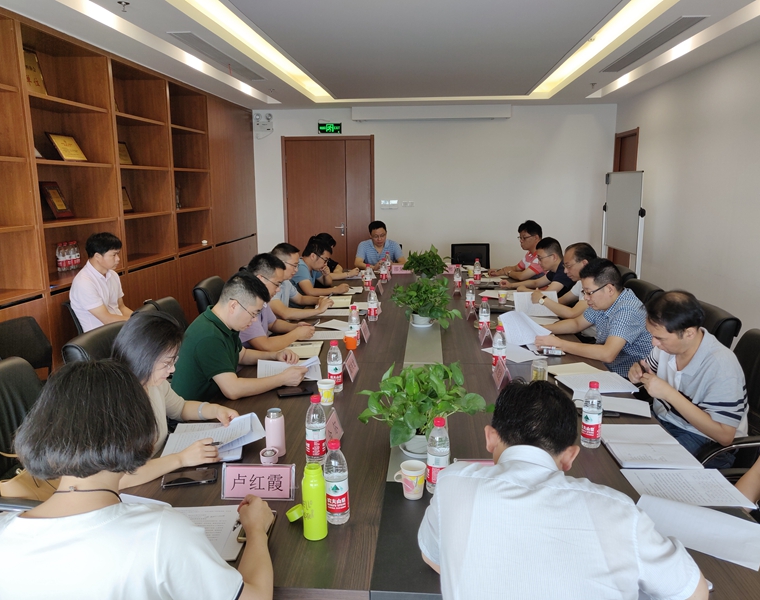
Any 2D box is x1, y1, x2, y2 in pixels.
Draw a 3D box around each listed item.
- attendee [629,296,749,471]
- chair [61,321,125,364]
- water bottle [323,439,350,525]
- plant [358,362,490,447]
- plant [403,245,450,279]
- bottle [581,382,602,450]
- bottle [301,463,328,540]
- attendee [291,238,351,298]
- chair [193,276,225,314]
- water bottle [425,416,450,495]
[{"bbox_3d":[1.258,0.566,2.507,0.680,1.240,0.530,-2,11,-7],"label":"attendee"},{"bbox_3d":[-0.836,0.644,2.327,0.620,1.095,0.580,1,11,5],"label":"chair"},{"bbox_3d":[-0.117,0.500,1.604,0.066,0.232,0.066,1,11,5],"label":"water bottle"},{"bbox_3d":[0.155,0.373,2.037,0.470,0.320,0.400,1,11,5],"label":"plant"},{"bbox_3d":[0.440,-0.345,5.379,0.430,0.335,0.400,1,11,5],"label":"plant"},{"bbox_3d":[0.762,0.407,2.056,0.066,0.232,0.066,1,11,5],"label":"bottle"},{"bbox_3d":[-0.161,0.508,1.453,0.065,0.203,0.065,1,11,5],"label":"bottle"},{"bbox_3d":[-0.547,0.050,5.179,0.660,1.220,0.520,1,11,5],"label":"attendee"},{"bbox_3d":[-0.751,0.419,3.452,0.620,1.095,0.580,1,11,5],"label":"chair"},{"bbox_3d":[0.179,0.468,1.761,0.066,0.232,0.066,1,11,5],"label":"water bottle"}]

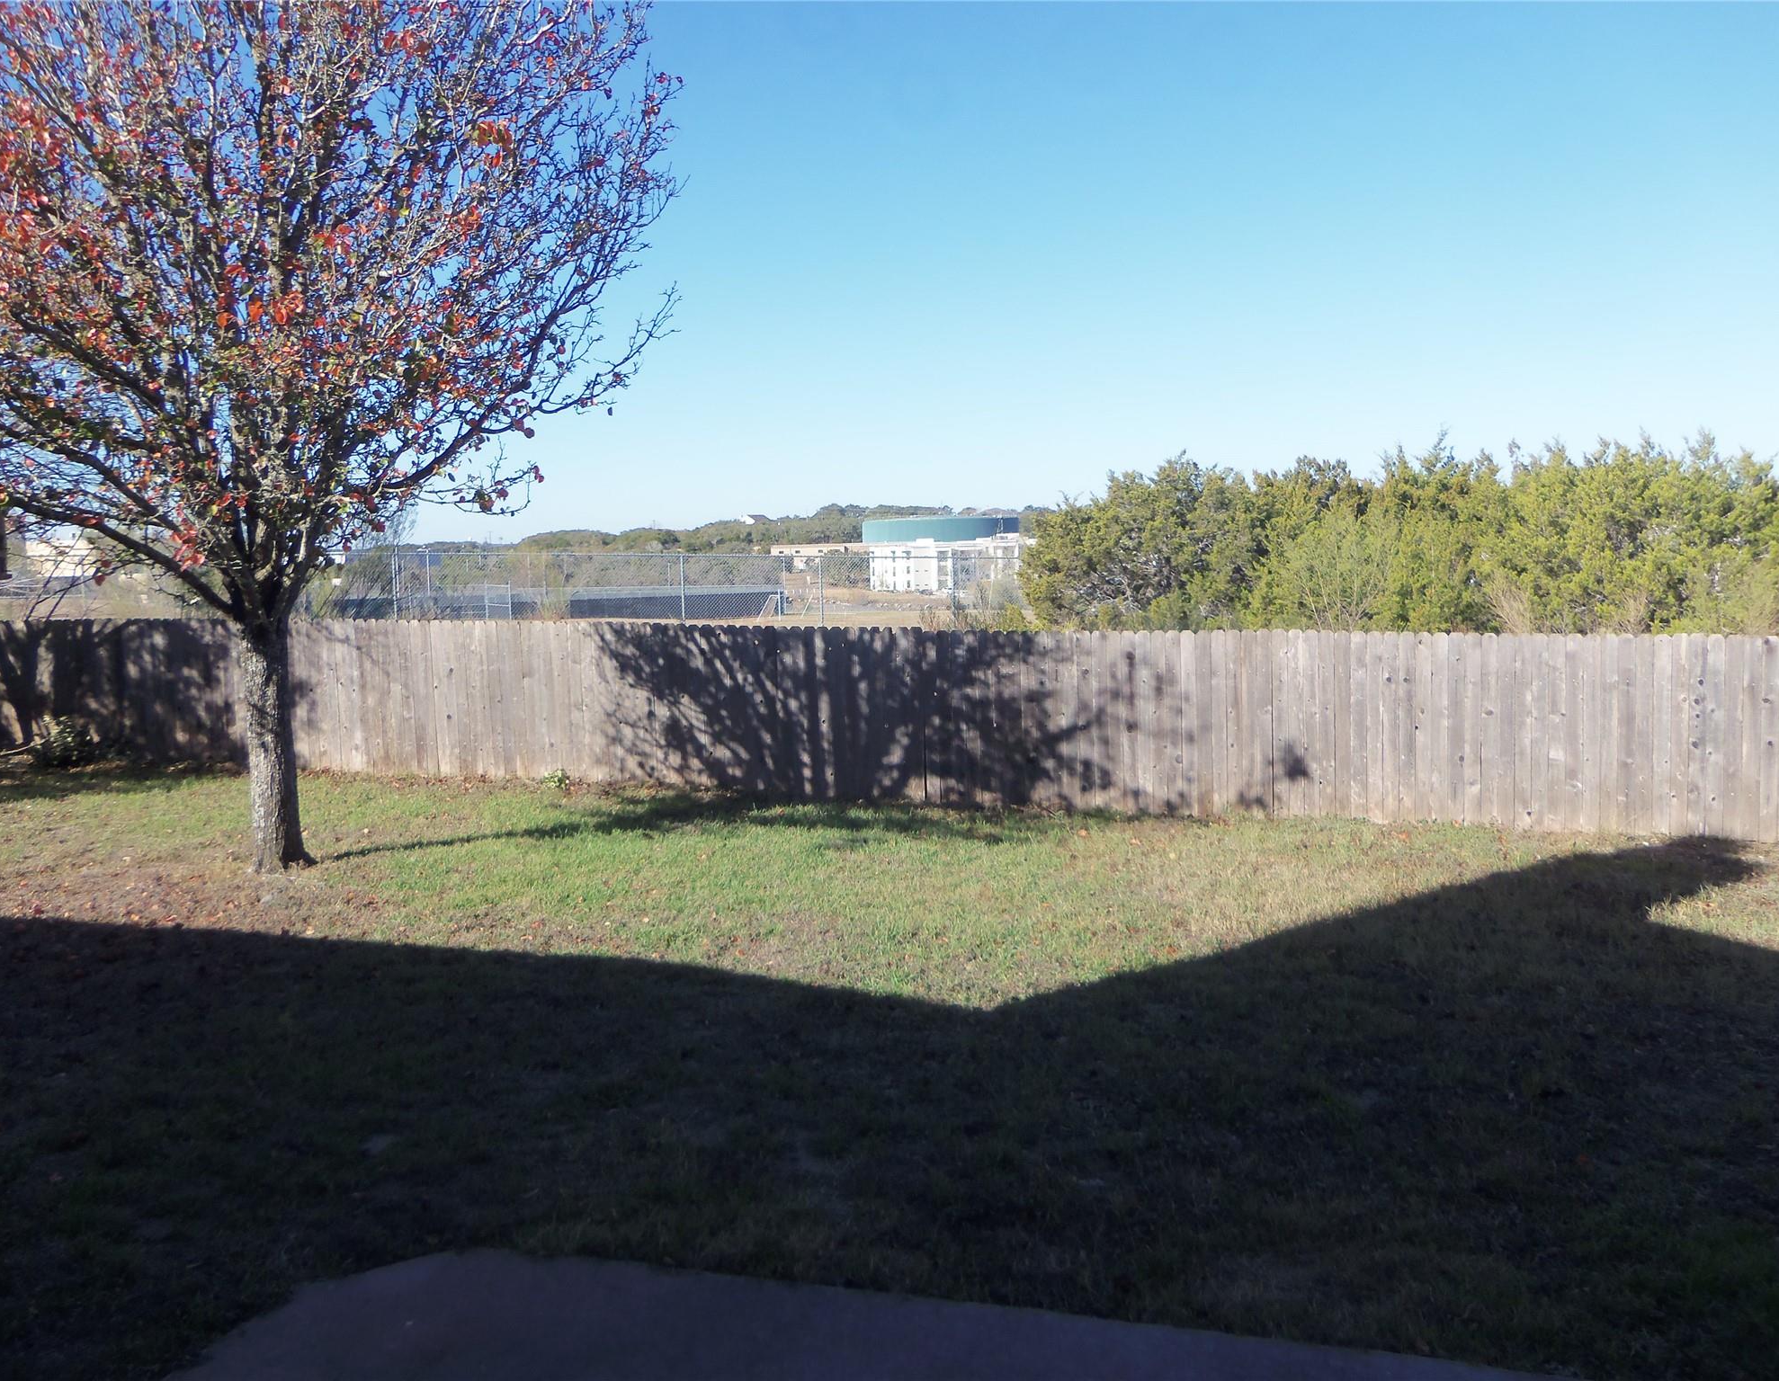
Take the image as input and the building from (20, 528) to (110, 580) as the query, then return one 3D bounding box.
[{"bbox_3d":[-91.471,-15.016,165.000,7.528,5.293,8.000,-3,4,-22],"label":"building"}]

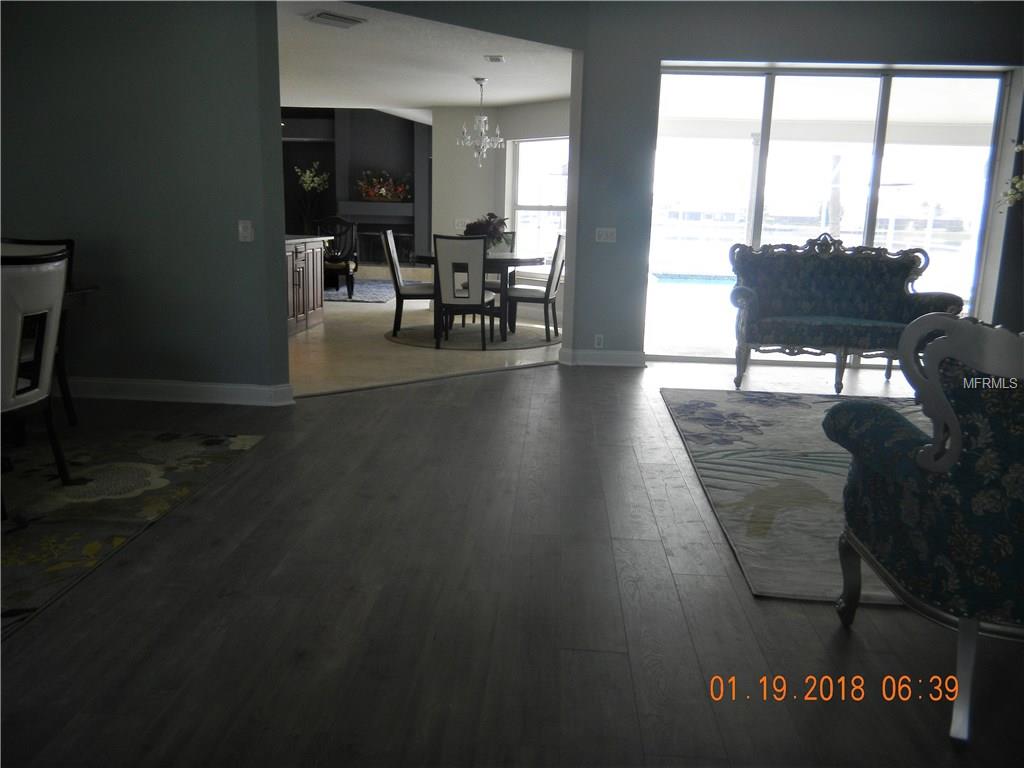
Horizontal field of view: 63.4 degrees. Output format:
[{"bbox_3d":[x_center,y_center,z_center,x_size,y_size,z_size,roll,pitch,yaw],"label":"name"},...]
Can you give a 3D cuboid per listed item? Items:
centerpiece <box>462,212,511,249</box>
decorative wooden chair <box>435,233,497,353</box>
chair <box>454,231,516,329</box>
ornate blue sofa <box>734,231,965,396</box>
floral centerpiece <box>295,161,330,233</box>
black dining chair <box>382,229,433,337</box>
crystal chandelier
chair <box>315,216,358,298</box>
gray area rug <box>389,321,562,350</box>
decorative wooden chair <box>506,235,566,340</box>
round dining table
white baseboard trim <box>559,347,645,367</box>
[{"bbox_3d":[-0.244,-1.441,8.015,0.470,0.420,0.450,2,12,3],"label":"centerpiece"},{"bbox_3d":[-0.419,-0.835,7.484,0.480,1.000,0.630,2,12,5],"label":"decorative wooden chair"},{"bbox_3d":[-0.223,-1.117,8.820,0.480,1.000,0.630,4,12,13],"label":"chair"},{"bbox_3d":[2.410,-0.555,6.229,1.630,1.115,0.790,2,12,3],"label":"ornate blue sofa"},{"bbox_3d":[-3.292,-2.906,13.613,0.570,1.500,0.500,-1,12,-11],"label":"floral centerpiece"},{"bbox_3d":[-0.911,-0.984,8.122,0.640,1.000,0.480,1,12,-1],"label":"black dining chair"},{"bbox_3d":[-0.290,-2.465,7.799,0.440,0.800,0.440,2,12,3],"label":"crystal chandelier"},{"bbox_3d":[-2.433,-1.723,11.252,0.640,1.060,0.600,0,12,-8],"label":"chair"},{"bbox_3d":[-0.338,-0.486,8.224,1.820,0.012,1.820,2,12,3],"label":"gray area rug"},{"bbox_3d":[0.224,-0.947,8.081,0.630,1.000,0.480,5,13,15],"label":"decorative wooden chair"},{"bbox_3d":[-0.338,-0.862,8.144,1.270,0.780,1.270,1,12,0],"label":"round dining table"},{"bbox_3d":[0.741,-0.209,6.763,0.720,0.133,0.060,2,12,3],"label":"white baseboard trim"}]

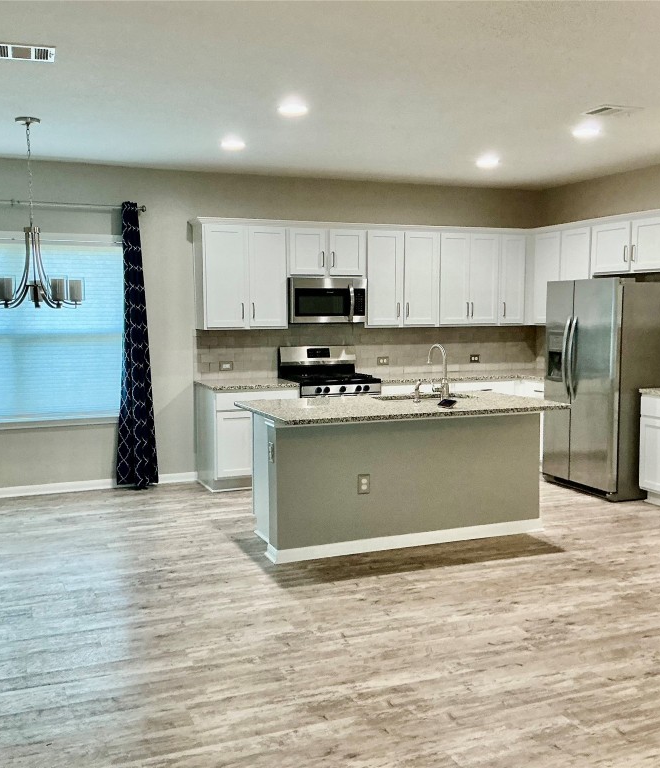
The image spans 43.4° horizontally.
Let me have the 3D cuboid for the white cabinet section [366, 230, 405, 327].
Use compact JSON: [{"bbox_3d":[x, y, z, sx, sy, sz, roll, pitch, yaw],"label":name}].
[{"bbox_3d":[0.459,-0.995,7.911,0.390,0.903,0.335,-3,6,-22],"label":"white cabinet section"}]

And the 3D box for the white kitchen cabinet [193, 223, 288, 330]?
[{"bbox_3d":[-0.774,-0.945,7.290,0.755,0.917,0.325,-2,5,-22],"label":"white kitchen cabinet"}]

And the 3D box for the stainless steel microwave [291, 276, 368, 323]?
[{"bbox_3d":[-0.066,-0.775,7.699,0.755,0.408,0.415,-2,5,-22],"label":"stainless steel microwave"}]

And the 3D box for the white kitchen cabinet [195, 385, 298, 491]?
[{"bbox_3d":[-0.733,0.447,7.409,0.772,0.907,0.645,-2,5,-22],"label":"white kitchen cabinet"}]

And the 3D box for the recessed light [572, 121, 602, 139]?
[{"bbox_3d":[1.761,-1.733,5.663,0.180,0.030,0.180,-2,5,-22],"label":"recessed light"}]

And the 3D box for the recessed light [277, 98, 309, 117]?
[{"bbox_3d":[-0.225,-1.663,5.048,0.180,0.020,0.180,-2,5,-22],"label":"recessed light"}]

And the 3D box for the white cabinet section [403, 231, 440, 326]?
[{"bbox_3d":[0.815,-1.011,8.052,0.383,0.903,0.335,-3,6,-22],"label":"white cabinet section"}]

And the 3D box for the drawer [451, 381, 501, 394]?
[{"bbox_3d":[1.388,0.030,8.170,0.645,0.150,0.500,-2,5,-22],"label":"drawer"}]

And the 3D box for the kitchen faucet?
[{"bbox_3d":[0.771,-0.085,5.939,0.100,0.390,0.230,-2,5,-22],"label":"kitchen faucet"}]

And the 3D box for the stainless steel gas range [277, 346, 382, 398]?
[{"bbox_3d":[0.002,0.272,7.506,0.762,1.195,0.670,-2,5,-22],"label":"stainless steel gas range"}]

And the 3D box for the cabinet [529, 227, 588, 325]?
[{"bbox_3d":[2.347,-1.014,8.038,0.335,0.903,0.915,-2,5,-22],"label":"cabinet"}]

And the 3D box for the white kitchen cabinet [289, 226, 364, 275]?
[{"bbox_3d":[-0.081,-1.202,7.699,0.762,0.439,0.335,-2,5,-22],"label":"white kitchen cabinet"}]

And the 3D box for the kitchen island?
[{"bbox_3d":[0.476,0.588,5.694,2.017,0.914,1.082,-2,5,-22],"label":"kitchen island"}]

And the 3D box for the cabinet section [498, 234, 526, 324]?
[{"bbox_3d":[1.768,-1.052,8.430,0.320,0.903,0.335,-3,6,-22],"label":"cabinet section"}]

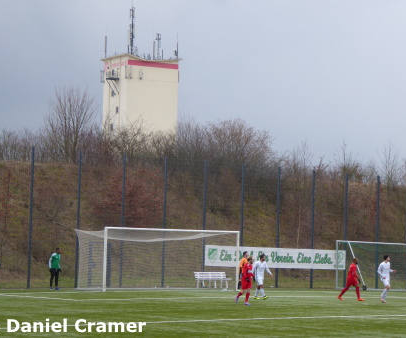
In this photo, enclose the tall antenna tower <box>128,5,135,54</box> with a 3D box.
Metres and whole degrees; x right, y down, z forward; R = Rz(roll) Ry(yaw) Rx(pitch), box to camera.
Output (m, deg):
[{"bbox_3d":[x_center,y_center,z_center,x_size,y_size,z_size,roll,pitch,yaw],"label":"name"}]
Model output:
[{"bbox_3d":[-12.291,-24.081,238.000,1.000,8.600,1.000,3,-4,-28],"label":"tall antenna tower"}]

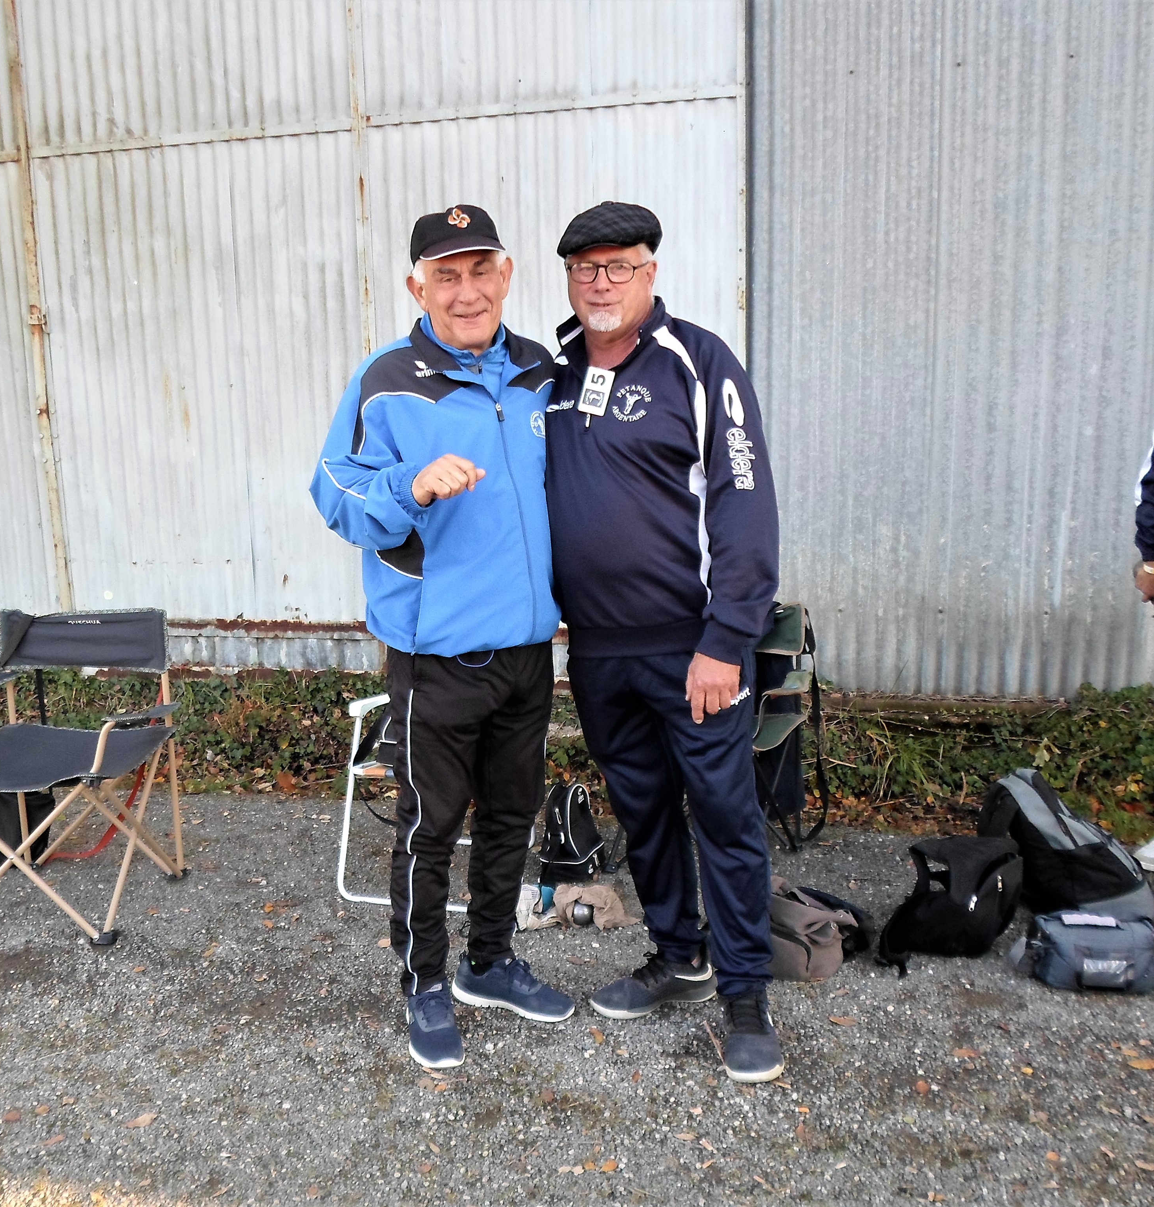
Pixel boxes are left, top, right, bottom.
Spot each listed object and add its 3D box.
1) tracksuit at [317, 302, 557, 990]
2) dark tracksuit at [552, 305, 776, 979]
[{"bbox_3d":[-0.266,0.145,2.518,0.570,1.460,0.380,-5,10,-23],"label":"tracksuit"},{"bbox_3d":[0.213,0.132,2.496,0.570,1.480,0.380,4,10,25],"label":"dark tracksuit"}]

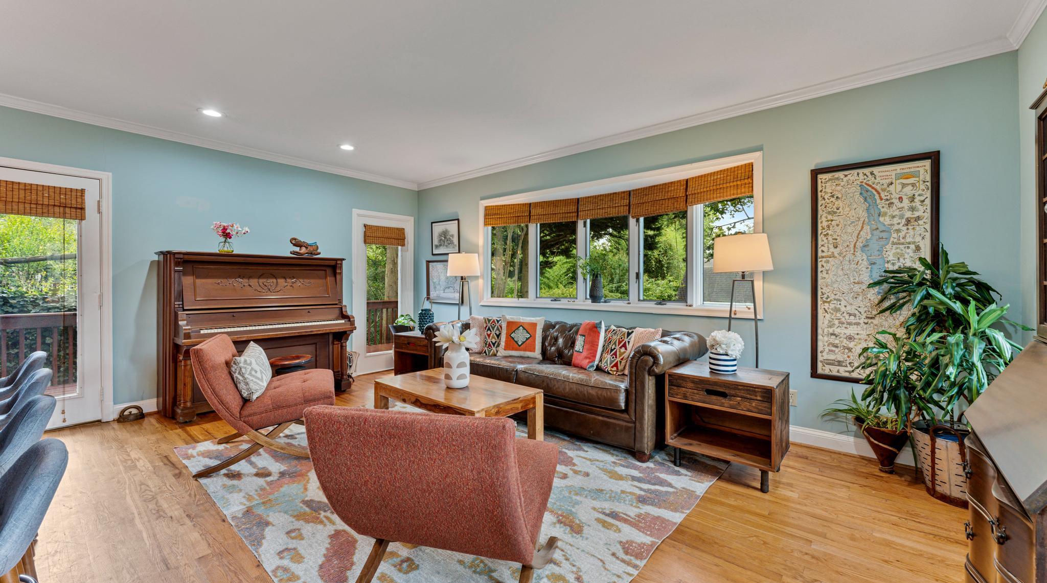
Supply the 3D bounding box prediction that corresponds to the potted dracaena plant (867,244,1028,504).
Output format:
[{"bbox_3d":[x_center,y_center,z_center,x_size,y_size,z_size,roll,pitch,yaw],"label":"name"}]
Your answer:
[{"bbox_3d":[2.261,0.429,2.210,0.620,1.380,0.600,1,2,40],"label":"potted dracaena plant"}]

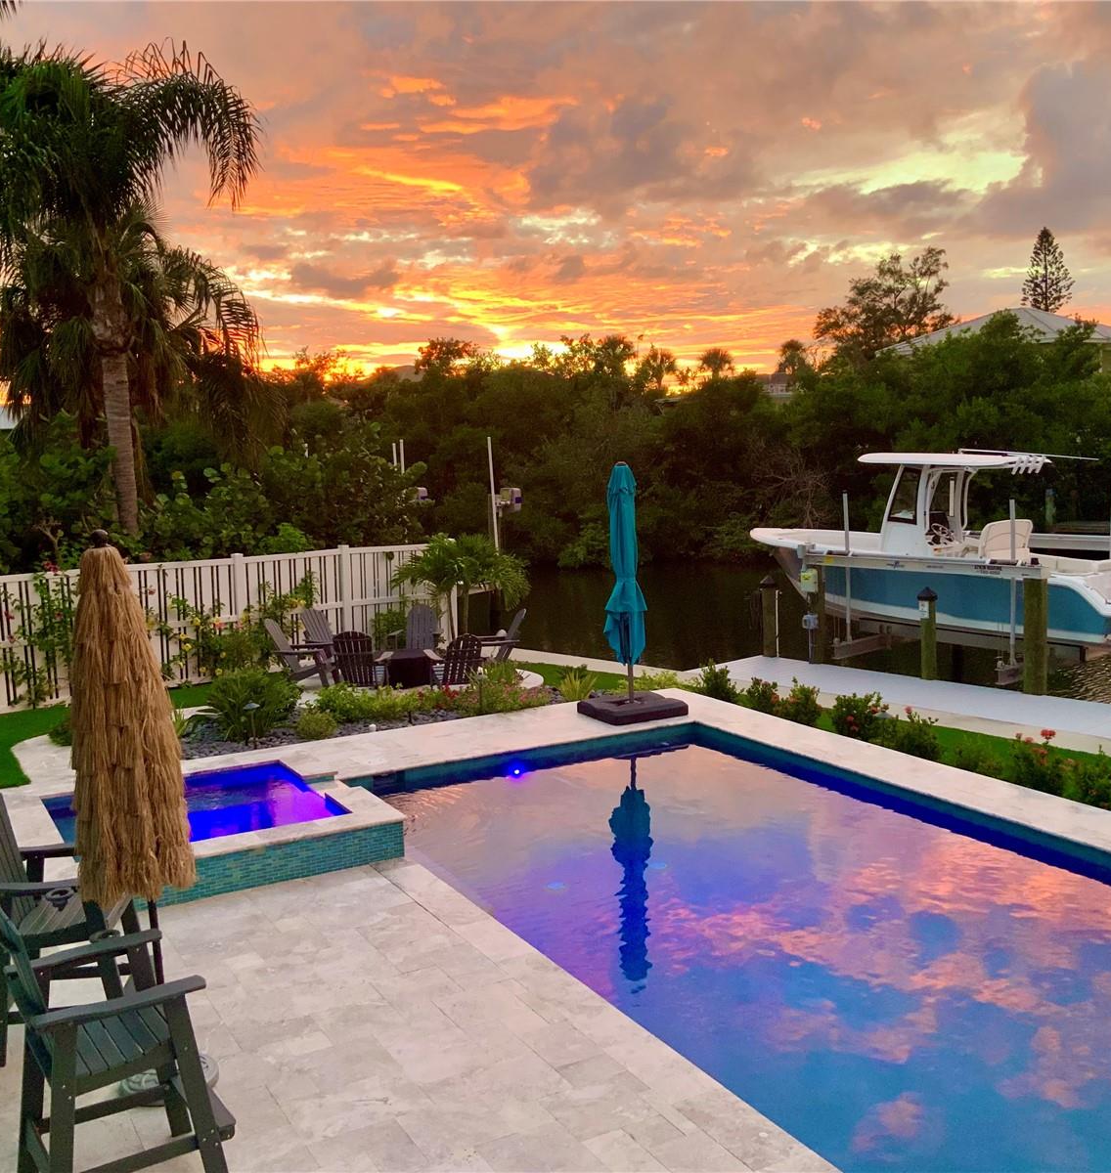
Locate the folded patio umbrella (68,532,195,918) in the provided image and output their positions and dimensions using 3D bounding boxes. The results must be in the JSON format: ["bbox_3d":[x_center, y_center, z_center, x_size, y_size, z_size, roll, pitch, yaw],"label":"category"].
[{"bbox_3d":[-1.924,1.017,6.020,0.540,2.516,0.520,-5,7,0],"label":"folded patio umbrella"}]

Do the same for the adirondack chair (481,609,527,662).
[{"bbox_3d":[-0.851,0.826,19.079,0.880,0.960,0.760,-3,7,-5],"label":"adirondack chair"}]

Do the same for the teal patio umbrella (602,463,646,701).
[{"bbox_3d":[0.724,-0.037,13.536,0.440,2.490,0.420,-3,7,0],"label":"teal patio umbrella"}]

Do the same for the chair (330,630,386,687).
[{"bbox_3d":[-2.607,1.033,17.896,0.760,0.960,0.880,-1,7,7],"label":"chair"}]

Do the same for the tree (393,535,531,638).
[{"bbox_3d":[-1.459,0.222,19.681,2.050,2.047,1.950,-3,7,0],"label":"tree"}]

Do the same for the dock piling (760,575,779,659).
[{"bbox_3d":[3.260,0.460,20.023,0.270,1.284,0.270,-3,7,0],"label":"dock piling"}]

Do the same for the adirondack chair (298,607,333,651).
[{"bbox_3d":[-3.281,0.867,19.346,0.860,0.930,0.760,1,8,27],"label":"adirondack chair"}]

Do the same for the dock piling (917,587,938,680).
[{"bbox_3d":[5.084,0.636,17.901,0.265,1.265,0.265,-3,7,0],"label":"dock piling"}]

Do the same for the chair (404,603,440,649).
[{"bbox_3d":[-2.077,0.797,19.753,0.760,0.960,0.880,-1,7,9],"label":"chair"}]

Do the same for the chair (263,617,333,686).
[{"bbox_3d":[-3.769,0.931,19.184,0.880,0.960,0.760,-1,7,7],"label":"chair"}]

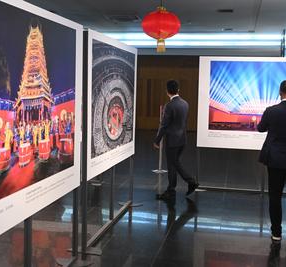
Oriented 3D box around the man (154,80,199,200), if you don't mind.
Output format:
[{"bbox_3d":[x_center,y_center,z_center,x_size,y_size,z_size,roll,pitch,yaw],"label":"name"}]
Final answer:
[{"bbox_3d":[0.522,0.097,6.631,0.680,1.750,0.500,5,7,35],"label":"man"}]

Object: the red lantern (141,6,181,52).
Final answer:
[{"bbox_3d":[0.283,-1.606,6.800,0.589,0.719,0.589,2,6,0],"label":"red lantern"}]

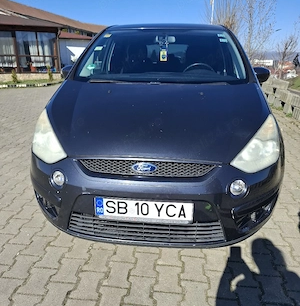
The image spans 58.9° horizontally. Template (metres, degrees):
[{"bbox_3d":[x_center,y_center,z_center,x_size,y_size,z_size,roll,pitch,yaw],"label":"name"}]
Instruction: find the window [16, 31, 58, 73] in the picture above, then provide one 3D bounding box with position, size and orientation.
[{"bbox_3d":[-6.569,-5.868,15.466,2.160,2.210,0.150,-7,20,-23],"label":"window"}]

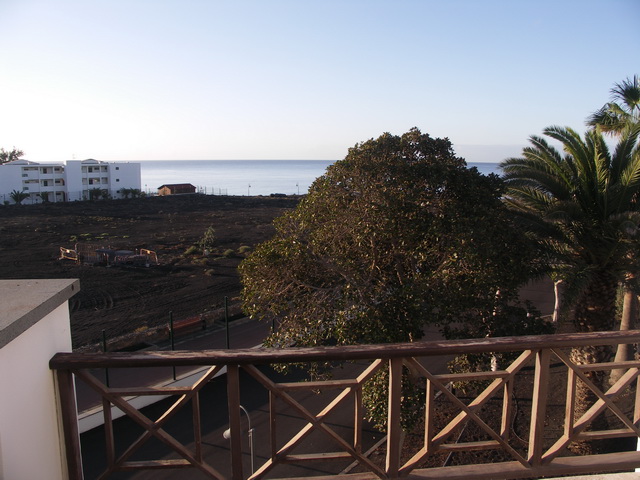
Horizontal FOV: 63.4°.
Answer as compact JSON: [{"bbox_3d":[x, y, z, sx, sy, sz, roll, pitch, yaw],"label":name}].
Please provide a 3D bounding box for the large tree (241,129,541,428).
[{"bbox_3d":[1.500,1.150,11.500,6.600,6.900,6.200,1,9,0],"label":"large tree"}]

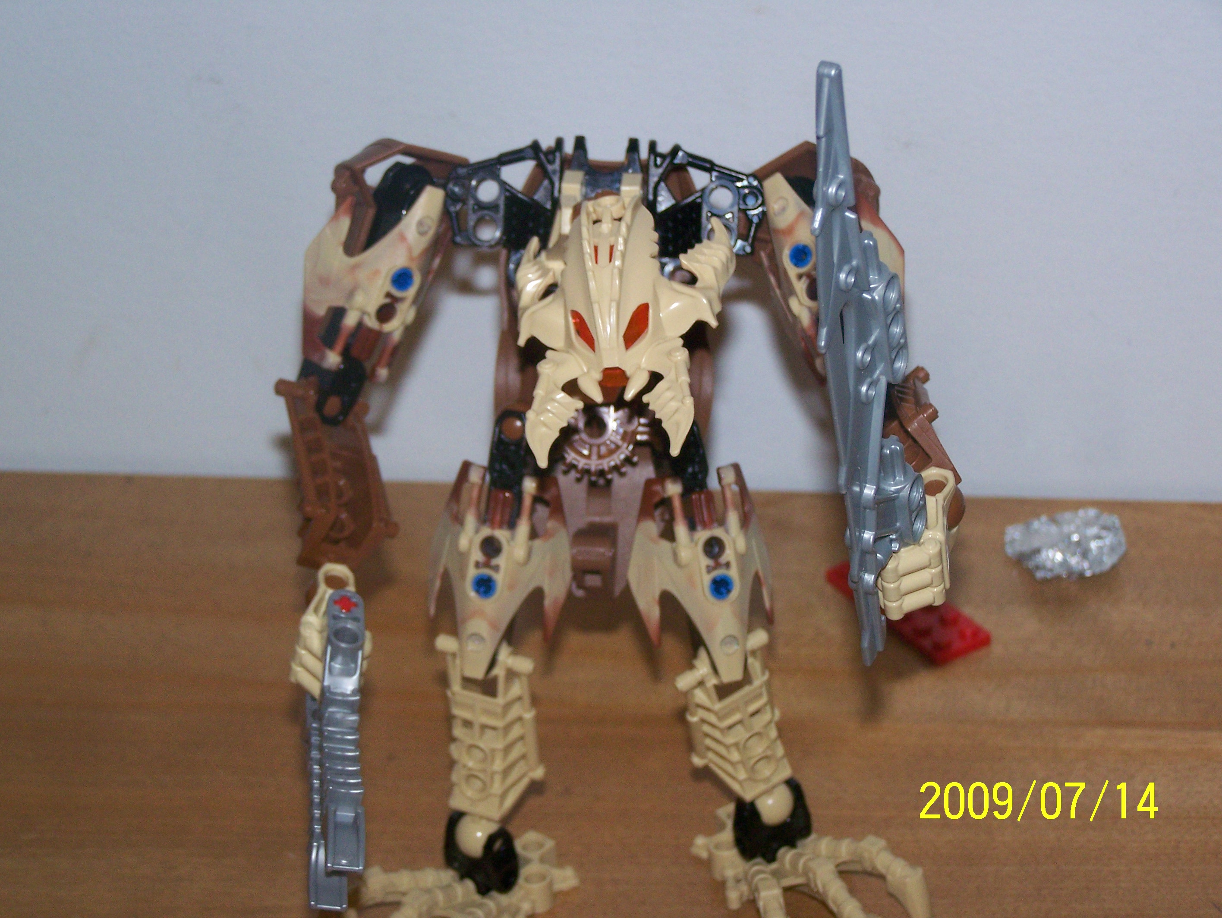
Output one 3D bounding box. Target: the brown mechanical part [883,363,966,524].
[{"bbox_3d":[0.062,-0.003,0.682,0.015,0.019,0.043,-1,45,-21],"label":"brown mechanical part"}]

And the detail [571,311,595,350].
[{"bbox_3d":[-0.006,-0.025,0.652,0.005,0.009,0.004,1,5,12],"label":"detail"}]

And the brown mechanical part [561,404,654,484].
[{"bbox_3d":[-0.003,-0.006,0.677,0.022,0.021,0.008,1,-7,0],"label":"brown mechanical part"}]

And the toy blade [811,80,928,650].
[{"bbox_3d":[0.050,-0.017,0.650,0.009,0.134,0.024,11,36,26],"label":"toy blade"}]

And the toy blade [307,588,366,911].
[{"bbox_3d":[-0.057,0.060,0.686,0.009,0.025,0.065,6,64,-12],"label":"toy blade"}]

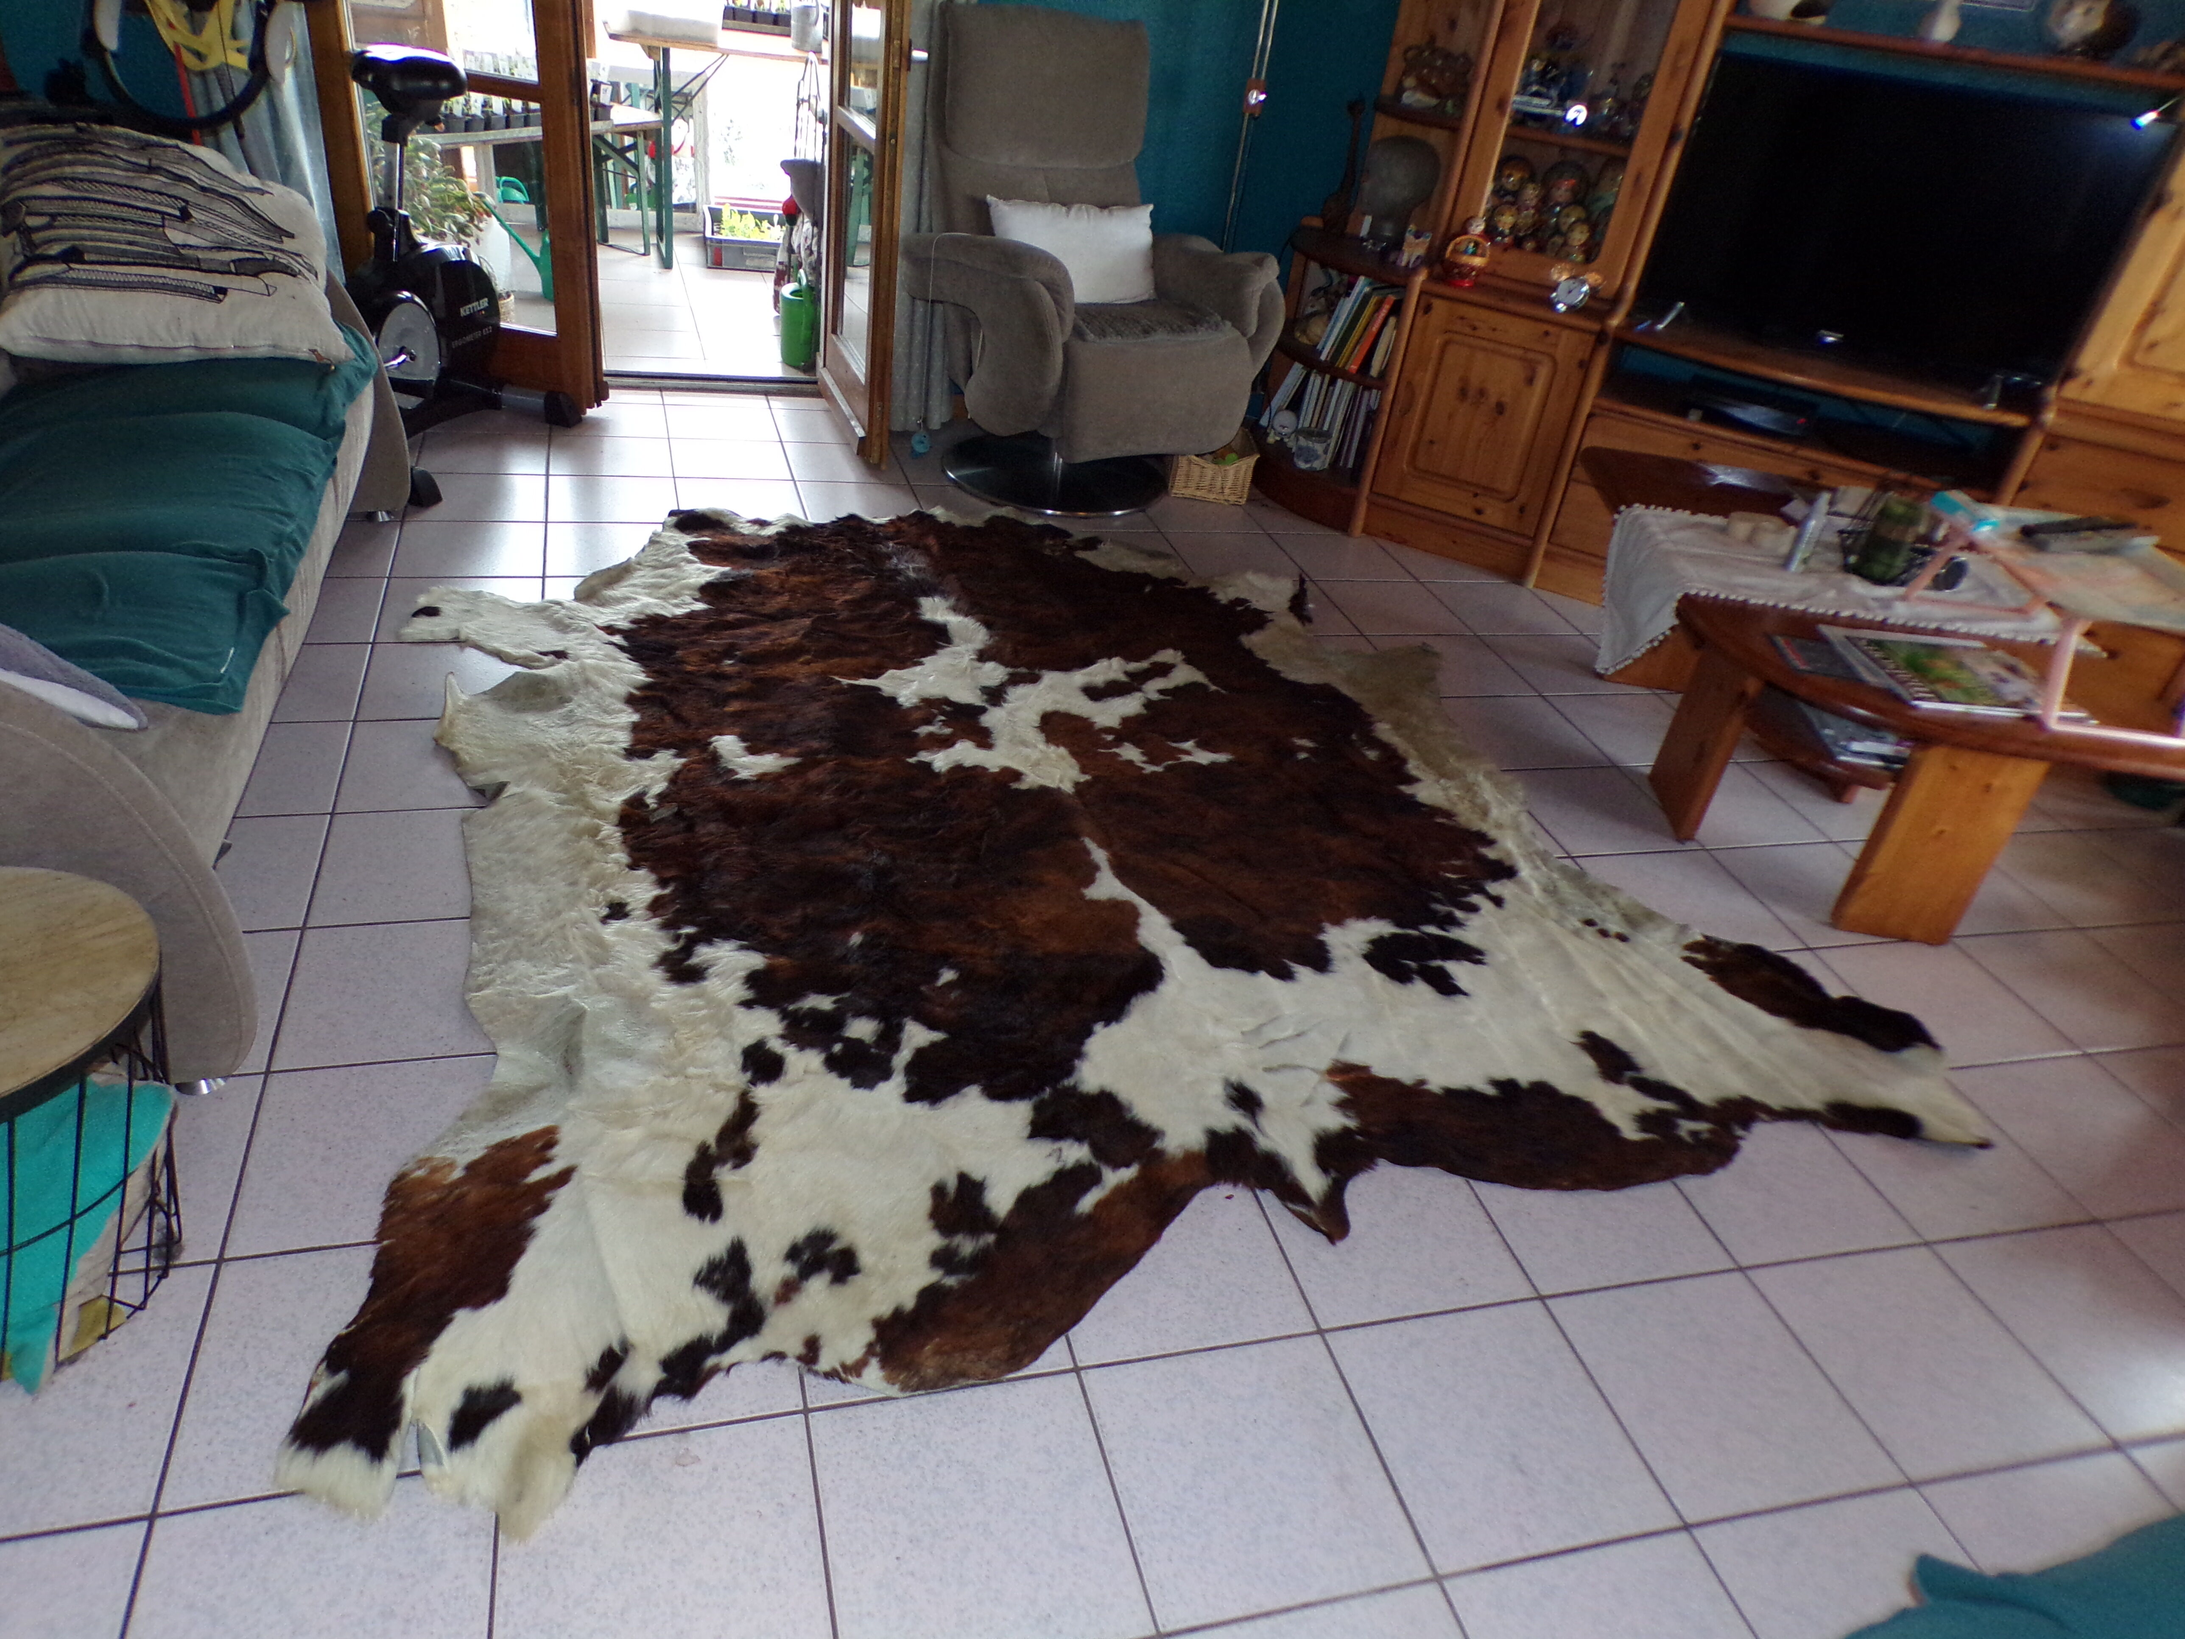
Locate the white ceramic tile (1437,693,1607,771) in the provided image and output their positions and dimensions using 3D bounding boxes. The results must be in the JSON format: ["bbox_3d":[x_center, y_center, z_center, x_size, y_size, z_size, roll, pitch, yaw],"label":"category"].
[{"bbox_3d":[0.904,-0.182,3.231,0.300,0.010,0.307,-2,33,-17],"label":"white ceramic tile"}]

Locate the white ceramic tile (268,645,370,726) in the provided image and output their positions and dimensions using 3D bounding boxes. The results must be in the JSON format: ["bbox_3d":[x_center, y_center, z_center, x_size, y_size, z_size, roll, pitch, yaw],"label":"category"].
[{"bbox_3d":[-1.507,-0.249,2.791,0.303,0.012,0.310,-2,33,-17],"label":"white ceramic tile"}]

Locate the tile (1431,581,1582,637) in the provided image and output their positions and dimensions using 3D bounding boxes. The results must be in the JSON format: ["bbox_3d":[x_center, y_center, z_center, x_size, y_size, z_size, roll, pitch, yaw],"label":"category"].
[{"bbox_3d":[1.028,-0.525,3.813,0.300,0.010,0.306,-2,33,-17],"label":"tile"}]

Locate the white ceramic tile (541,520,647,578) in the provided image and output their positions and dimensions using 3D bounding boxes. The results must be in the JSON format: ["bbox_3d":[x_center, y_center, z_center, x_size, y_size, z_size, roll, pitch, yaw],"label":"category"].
[{"bbox_3d":[-1.092,-0.611,3.474,0.303,0.012,0.310,-2,33,-17],"label":"white ceramic tile"}]

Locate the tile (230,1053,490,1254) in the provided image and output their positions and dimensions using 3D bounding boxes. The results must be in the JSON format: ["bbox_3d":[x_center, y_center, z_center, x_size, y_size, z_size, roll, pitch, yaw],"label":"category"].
[{"bbox_3d":[-0.869,0.406,1.859,0.300,0.010,0.307,-2,33,-17],"label":"tile"}]

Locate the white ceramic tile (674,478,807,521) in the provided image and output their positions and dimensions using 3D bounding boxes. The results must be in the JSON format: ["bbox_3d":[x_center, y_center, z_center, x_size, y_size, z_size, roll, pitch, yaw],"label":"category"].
[{"bbox_3d":[-0.877,-0.785,3.780,0.300,0.010,0.306,-2,33,-17],"label":"white ceramic tile"}]

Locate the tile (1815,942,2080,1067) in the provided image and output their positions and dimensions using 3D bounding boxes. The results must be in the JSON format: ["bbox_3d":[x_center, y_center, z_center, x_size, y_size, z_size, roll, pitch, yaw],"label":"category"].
[{"bbox_3d":[1.461,0.311,2.596,0.303,0.012,0.310,-2,33,-17],"label":"tile"}]

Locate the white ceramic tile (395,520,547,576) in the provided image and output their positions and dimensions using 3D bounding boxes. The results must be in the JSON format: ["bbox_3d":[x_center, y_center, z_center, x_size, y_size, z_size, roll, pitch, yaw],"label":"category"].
[{"bbox_3d":[-1.370,-0.594,3.353,0.300,0.010,0.306,-2,33,-17],"label":"white ceramic tile"}]

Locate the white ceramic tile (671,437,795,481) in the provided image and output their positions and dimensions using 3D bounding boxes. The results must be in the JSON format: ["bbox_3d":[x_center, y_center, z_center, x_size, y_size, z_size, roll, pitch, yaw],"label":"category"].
[{"bbox_3d":[-0.963,-0.953,4.034,0.300,0.010,0.307,-2,33,-17],"label":"white ceramic tile"}]

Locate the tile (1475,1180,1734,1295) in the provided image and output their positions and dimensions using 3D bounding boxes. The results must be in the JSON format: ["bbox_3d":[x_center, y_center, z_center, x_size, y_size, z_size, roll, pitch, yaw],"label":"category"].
[{"bbox_3d":[0.659,0.509,2.049,0.300,0.010,0.306,-2,33,-17],"label":"tile"}]

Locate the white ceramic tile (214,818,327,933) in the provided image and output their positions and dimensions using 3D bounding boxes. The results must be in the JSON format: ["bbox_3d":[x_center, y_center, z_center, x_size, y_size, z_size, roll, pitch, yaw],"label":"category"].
[{"bbox_3d":[-1.323,0.084,2.265,0.300,0.010,0.306,-2,33,-17],"label":"white ceramic tile"}]

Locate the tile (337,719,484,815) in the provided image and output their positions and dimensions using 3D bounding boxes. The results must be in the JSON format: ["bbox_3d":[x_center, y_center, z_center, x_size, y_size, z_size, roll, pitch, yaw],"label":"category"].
[{"bbox_3d":[-1.119,-0.095,2.604,0.300,0.010,0.306,-2,33,-17],"label":"tile"}]

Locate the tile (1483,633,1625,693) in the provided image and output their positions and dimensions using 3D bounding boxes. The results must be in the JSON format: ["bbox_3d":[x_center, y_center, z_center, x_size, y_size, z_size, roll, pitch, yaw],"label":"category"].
[{"bbox_3d":[1.111,-0.358,3.564,0.300,0.010,0.306,-2,33,-17],"label":"tile"}]

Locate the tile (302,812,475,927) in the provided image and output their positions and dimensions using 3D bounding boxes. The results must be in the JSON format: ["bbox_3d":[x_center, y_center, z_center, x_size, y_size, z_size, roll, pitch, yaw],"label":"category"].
[{"bbox_3d":[-1.035,0.072,2.354,0.300,0.010,0.306,-2,33,-17],"label":"tile"}]

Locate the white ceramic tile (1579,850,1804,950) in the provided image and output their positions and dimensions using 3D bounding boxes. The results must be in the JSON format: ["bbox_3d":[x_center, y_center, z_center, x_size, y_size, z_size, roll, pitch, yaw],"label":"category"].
[{"bbox_3d":[1.073,0.154,2.729,0.300,0.010,0.306,-2,33,-17],"label":"white ceramic tile"}]

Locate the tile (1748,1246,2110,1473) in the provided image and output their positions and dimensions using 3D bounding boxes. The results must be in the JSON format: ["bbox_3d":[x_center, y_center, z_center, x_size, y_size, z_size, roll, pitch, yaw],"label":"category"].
[{"bbox_3d":[1.032,0.663,1.888,0.300,0.010,0.306,-2,33,-17],"label":"tile"}]

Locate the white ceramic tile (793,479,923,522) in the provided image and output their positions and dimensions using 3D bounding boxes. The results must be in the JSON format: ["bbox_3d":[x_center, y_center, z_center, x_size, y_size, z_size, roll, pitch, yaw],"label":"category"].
[{"bbox_3d":[-0.589,-0.799,3.874,0.300,0.010,0.307,-2,33,-17],"label":"white ceramic tile"}]

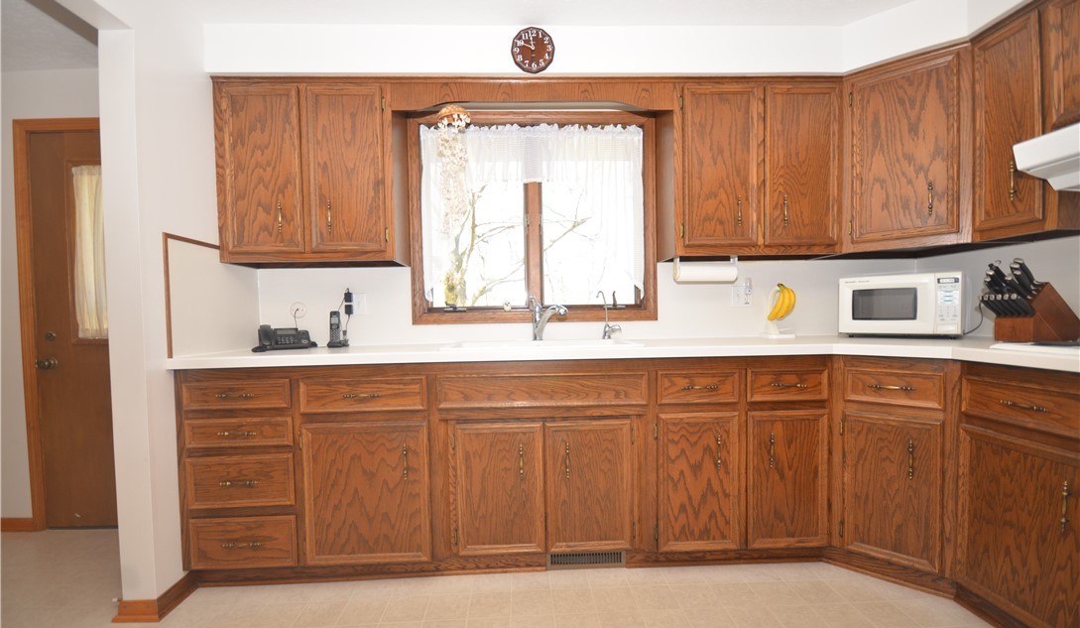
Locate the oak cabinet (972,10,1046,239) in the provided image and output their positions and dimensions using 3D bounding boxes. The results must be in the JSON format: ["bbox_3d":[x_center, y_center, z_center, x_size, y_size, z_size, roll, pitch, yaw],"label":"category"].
[{"bbox_3d":[1.888,-0.684,1.672,0.320,0.800,0.275,-1,1,-2],"label":"oak cabinet"}]

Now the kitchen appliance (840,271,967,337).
[{"bbox_3d":[1.712,-0.030,2.140,0.432,0.275,0.330,0,1,41],"label":"kitchen appliance"}]

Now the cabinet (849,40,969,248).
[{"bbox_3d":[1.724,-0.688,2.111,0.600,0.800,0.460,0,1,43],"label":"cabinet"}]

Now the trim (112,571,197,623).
[{"bbox_3d":[-1.437,1.049,1.686,0.167,0.080,0.203,-1,1,-2],"label":"trim"}]

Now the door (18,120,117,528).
[{"bbox_3d":[-2.168,0.071,2.345,0.960,2.090,0.080,-1,1,-2],"label":"door"}]

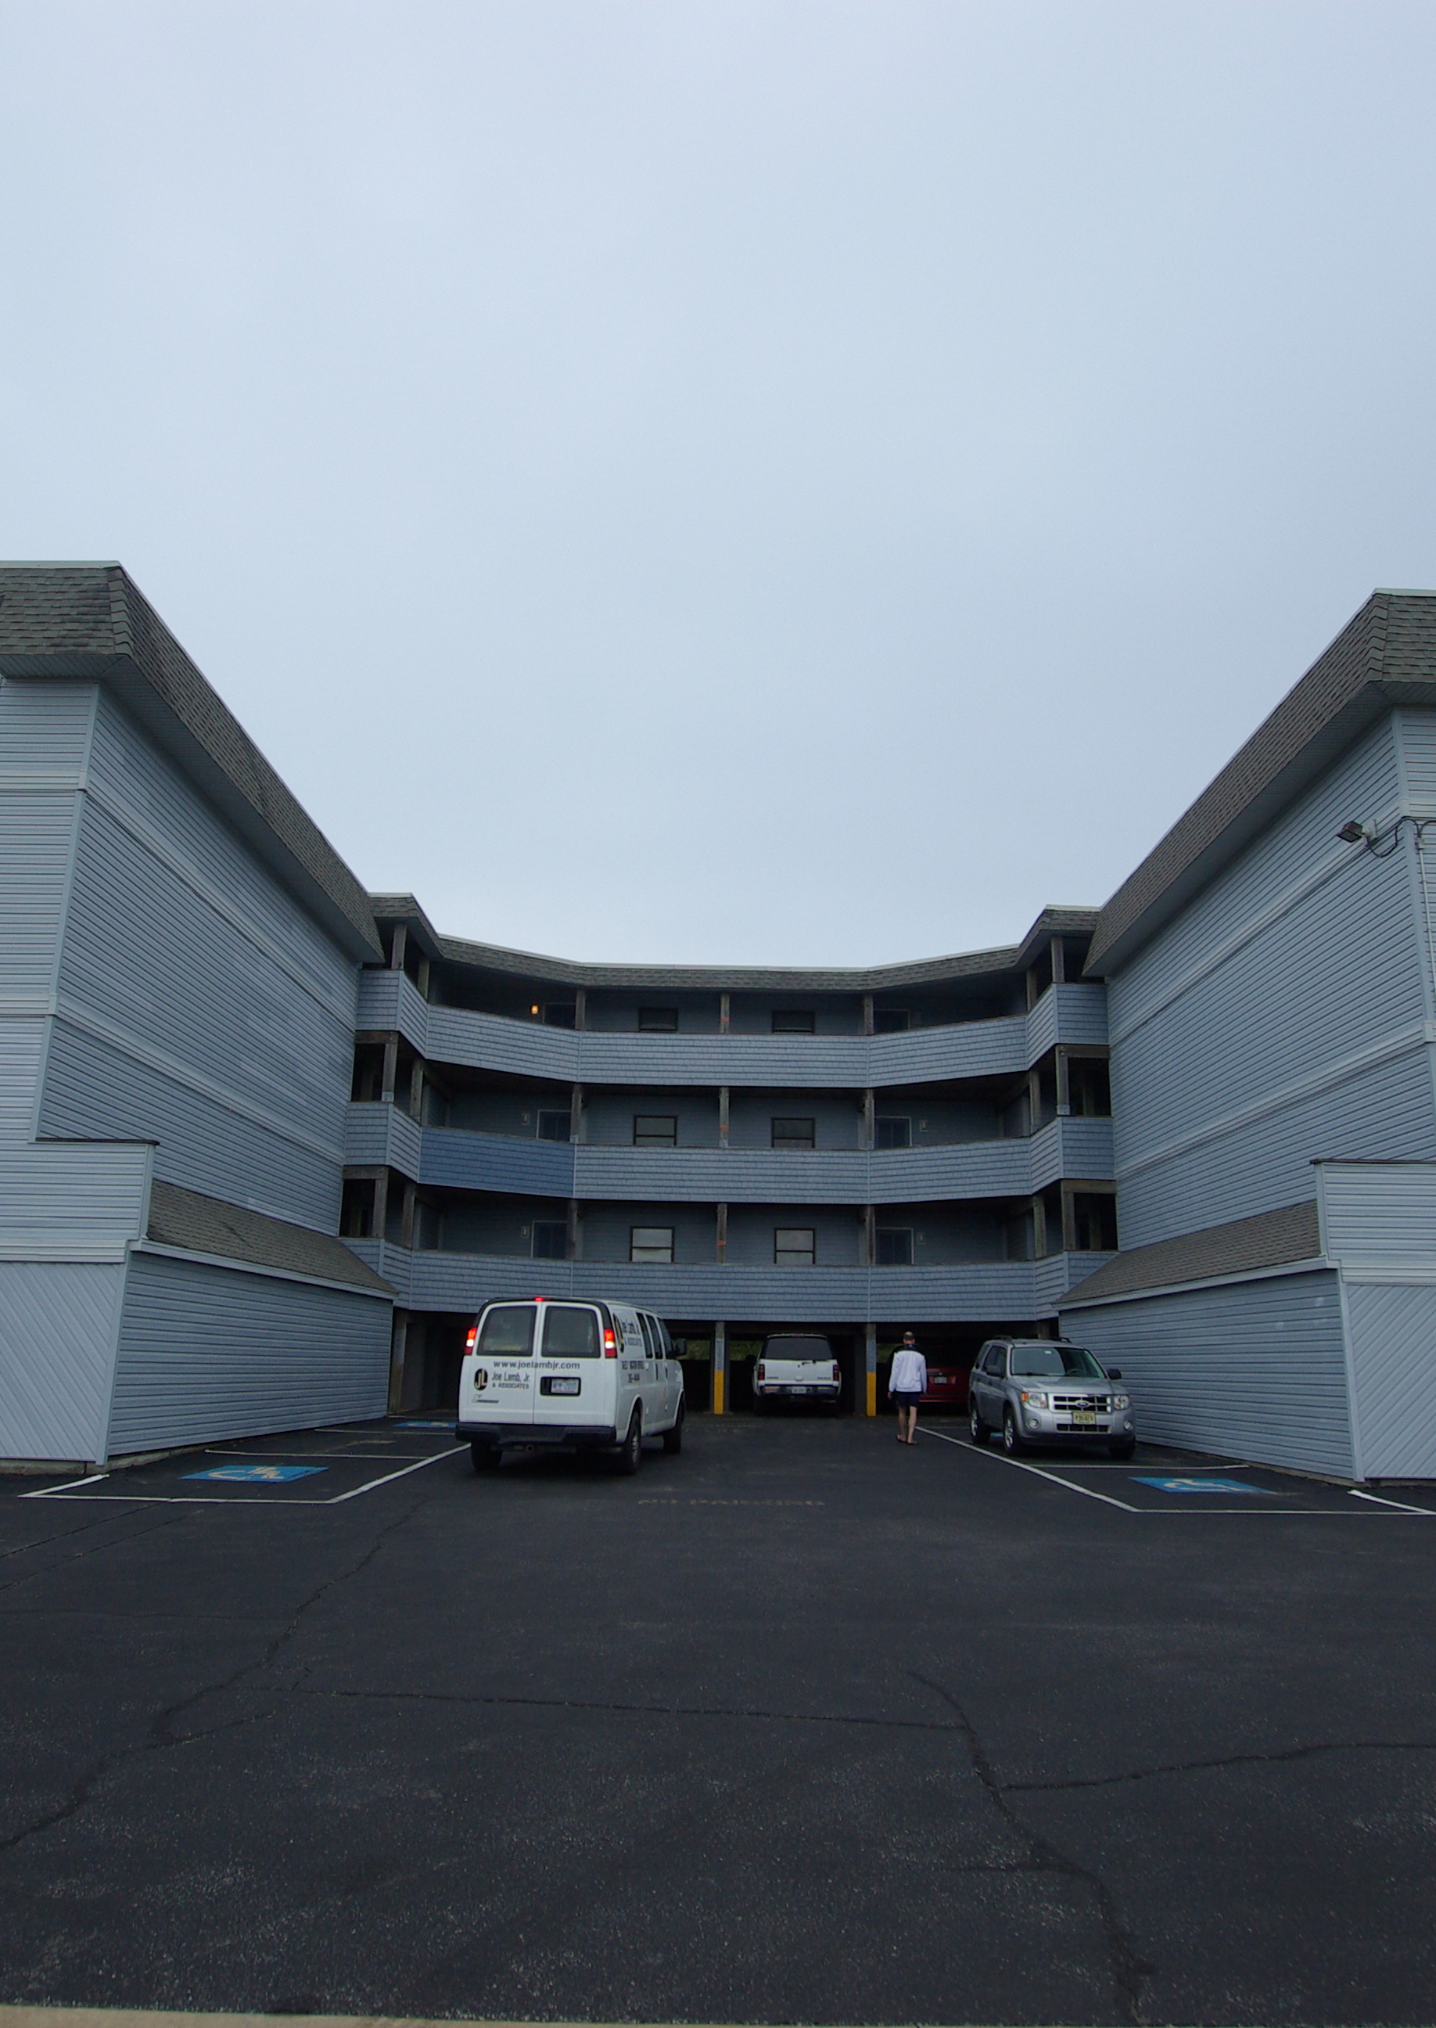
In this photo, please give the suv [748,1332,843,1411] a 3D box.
[{"bbox_3d":[1.967,9.163,32.077,2.020,1.920,5.300,0,-15,2],"label":"suv"}]

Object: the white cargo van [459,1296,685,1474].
[{"bbox_3d":[-1.760,5.141,17.589,2.020,2.100,5.700,-1,-15,7],"label":"white cargo van"}]

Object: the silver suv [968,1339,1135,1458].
[{"bbox_3d":[5.171,6.041,20.061,1.840,1.750,4.440,1,-15,1],"label":"silver suv"}]

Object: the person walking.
[{"bbox_3d":[3.074,6.161,20.833,0.600,1.780,0.380,0,-15,3],"label":"person walking"}]

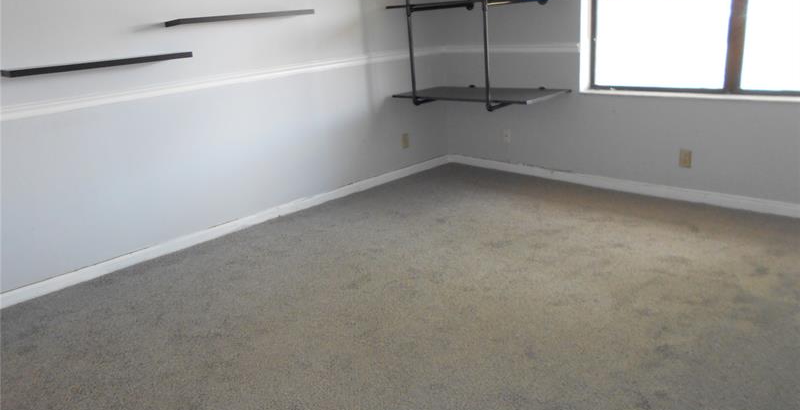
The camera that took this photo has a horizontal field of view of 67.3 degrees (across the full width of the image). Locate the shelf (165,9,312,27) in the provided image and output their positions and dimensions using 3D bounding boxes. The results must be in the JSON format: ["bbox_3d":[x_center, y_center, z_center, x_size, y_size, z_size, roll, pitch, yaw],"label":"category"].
[{"bbox_3d":[-0.938,-1.129,3.622,0.905,0.028,0.198,-20,23,-40],"label":"shelf"}]

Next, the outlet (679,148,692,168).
[{"bbox_3d":[1.798,-0.291,3.775,0.009,0.115,0.071,-20,23,-40],"label":"outlet"}]

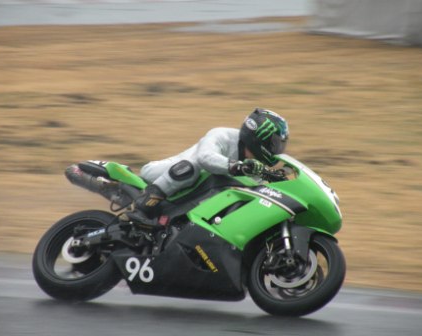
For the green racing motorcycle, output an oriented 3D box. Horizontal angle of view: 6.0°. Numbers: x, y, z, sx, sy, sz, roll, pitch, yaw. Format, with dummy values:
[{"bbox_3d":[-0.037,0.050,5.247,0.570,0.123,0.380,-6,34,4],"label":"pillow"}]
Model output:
[{"bbox_3d":[-0.075,0.370,24.243,2.020,1.130,0.680,3,-33,24],"label":"green racing motorcycle"}]

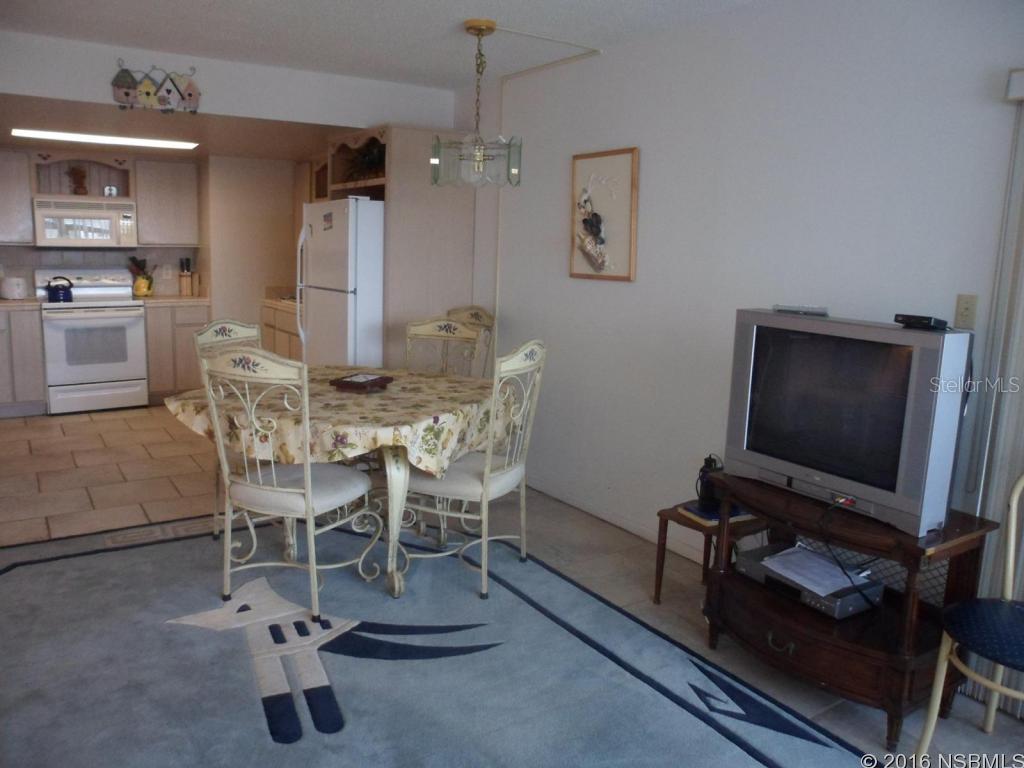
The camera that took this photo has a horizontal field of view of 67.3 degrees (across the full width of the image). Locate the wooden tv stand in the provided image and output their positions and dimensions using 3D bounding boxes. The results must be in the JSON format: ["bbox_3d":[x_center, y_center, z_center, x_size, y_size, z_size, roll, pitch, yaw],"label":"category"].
[{"bbox_3d":[1.075,0.716,2.649,0.480,0.665,0.835,-5,12,-33],"label":"wooden tv stand"}]

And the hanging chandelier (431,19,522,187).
[{"bbox_3d":[-0.153,-1.305,3.616,0.430,0.715,0.430,-5,12,-33],"label":"hanging chandelier"}]

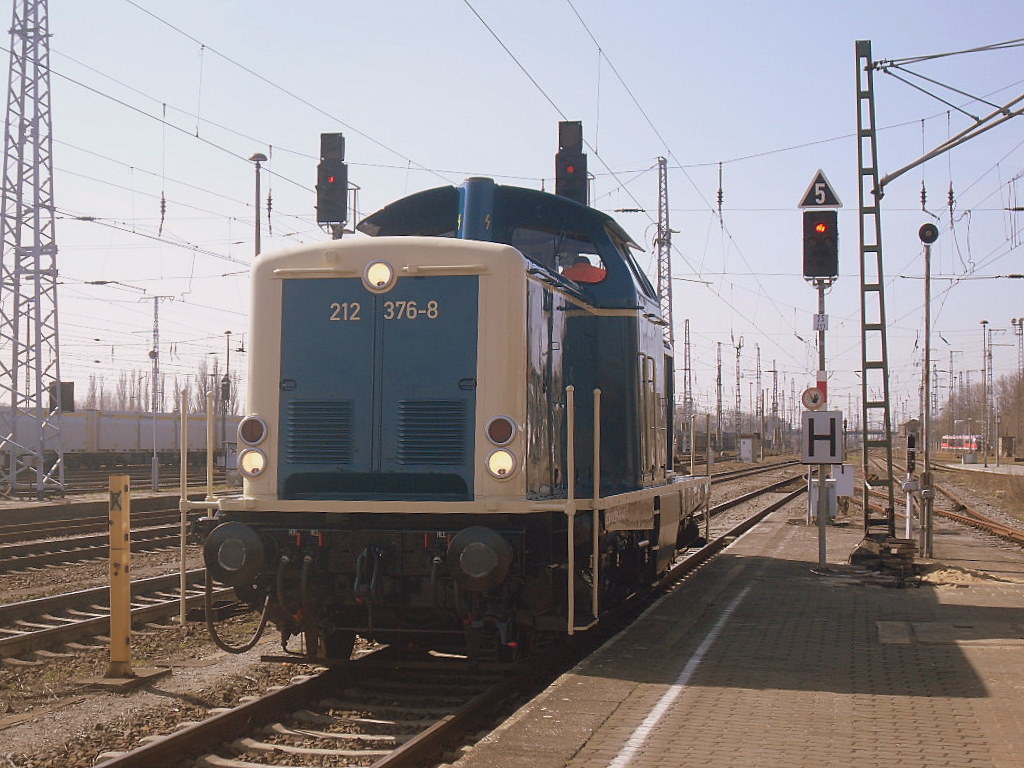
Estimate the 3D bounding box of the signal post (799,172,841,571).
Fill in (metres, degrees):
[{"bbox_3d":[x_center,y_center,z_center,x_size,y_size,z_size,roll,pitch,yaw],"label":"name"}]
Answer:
[{"bbox_3d":[3.480,-0.163,19.680,0.500,4.503,0.400,0,-2,11],"label":"signal post"}]

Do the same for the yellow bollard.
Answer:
[{"bbox_3d":[-3.173,1.558,14.173,0.170,1.627,0.190,0,-2,11],"label":"yellow bollard"}]

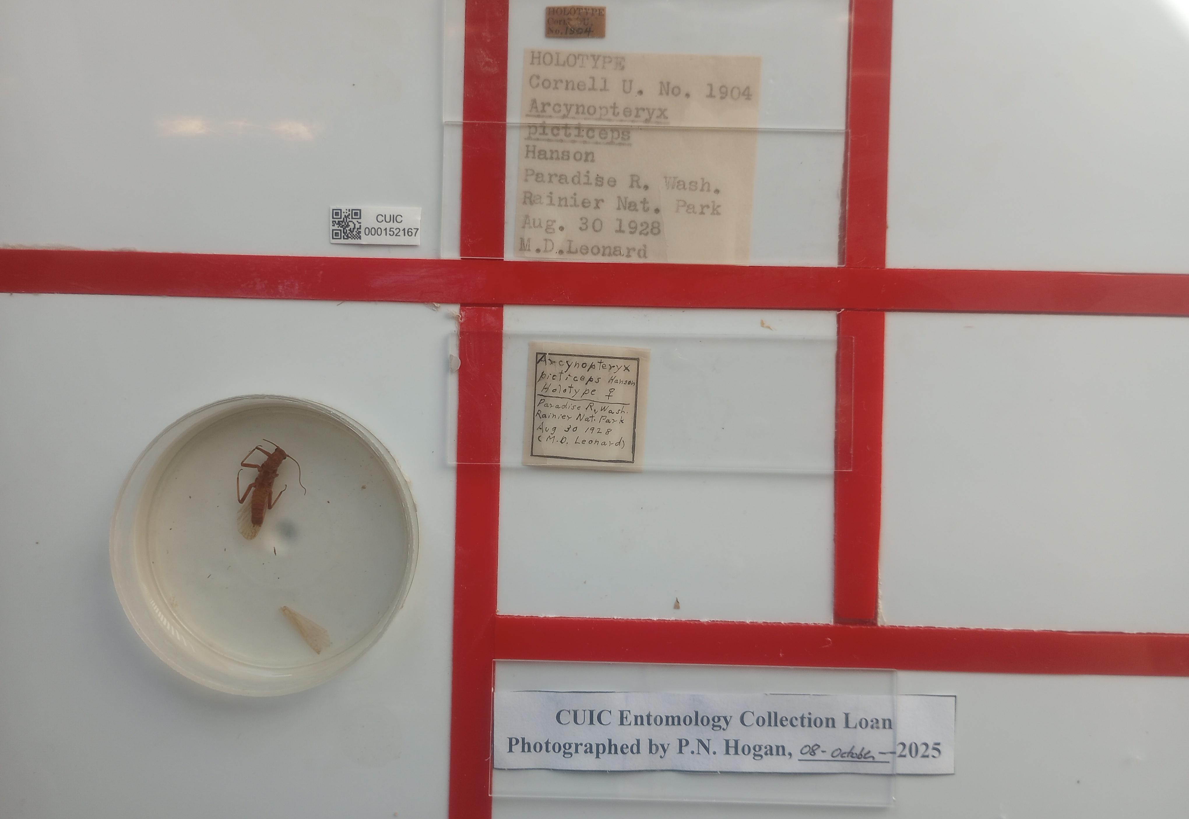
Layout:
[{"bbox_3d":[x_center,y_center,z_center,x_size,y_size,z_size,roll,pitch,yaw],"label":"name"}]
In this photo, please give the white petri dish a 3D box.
[{"bbox_3d":[-0.059,0.024,0.174,0.052,0.013,0.052,0,90,1],"label":"white petri dish"}]

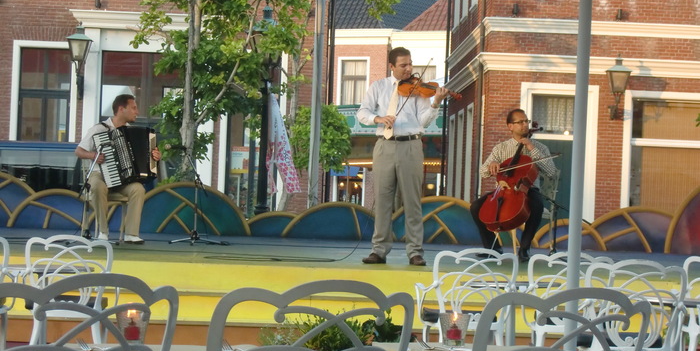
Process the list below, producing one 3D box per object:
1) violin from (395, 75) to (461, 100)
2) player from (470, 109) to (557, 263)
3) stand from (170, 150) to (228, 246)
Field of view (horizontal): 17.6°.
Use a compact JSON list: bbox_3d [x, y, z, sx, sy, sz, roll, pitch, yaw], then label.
[{"bbox_3d":[0.638,-0.694,17.950,0.590,0.100,0.210,10,32,30],"label":"violin"},{"bbox_3d":[1.480,0.086,20.500,0.680,1.350,0.770,2,0,18],"label":"player"},{"bbox_3d":[-1.378,0.191,20.600,0.560,0.880,0.500,2,0,-6],"label":"stand"}]

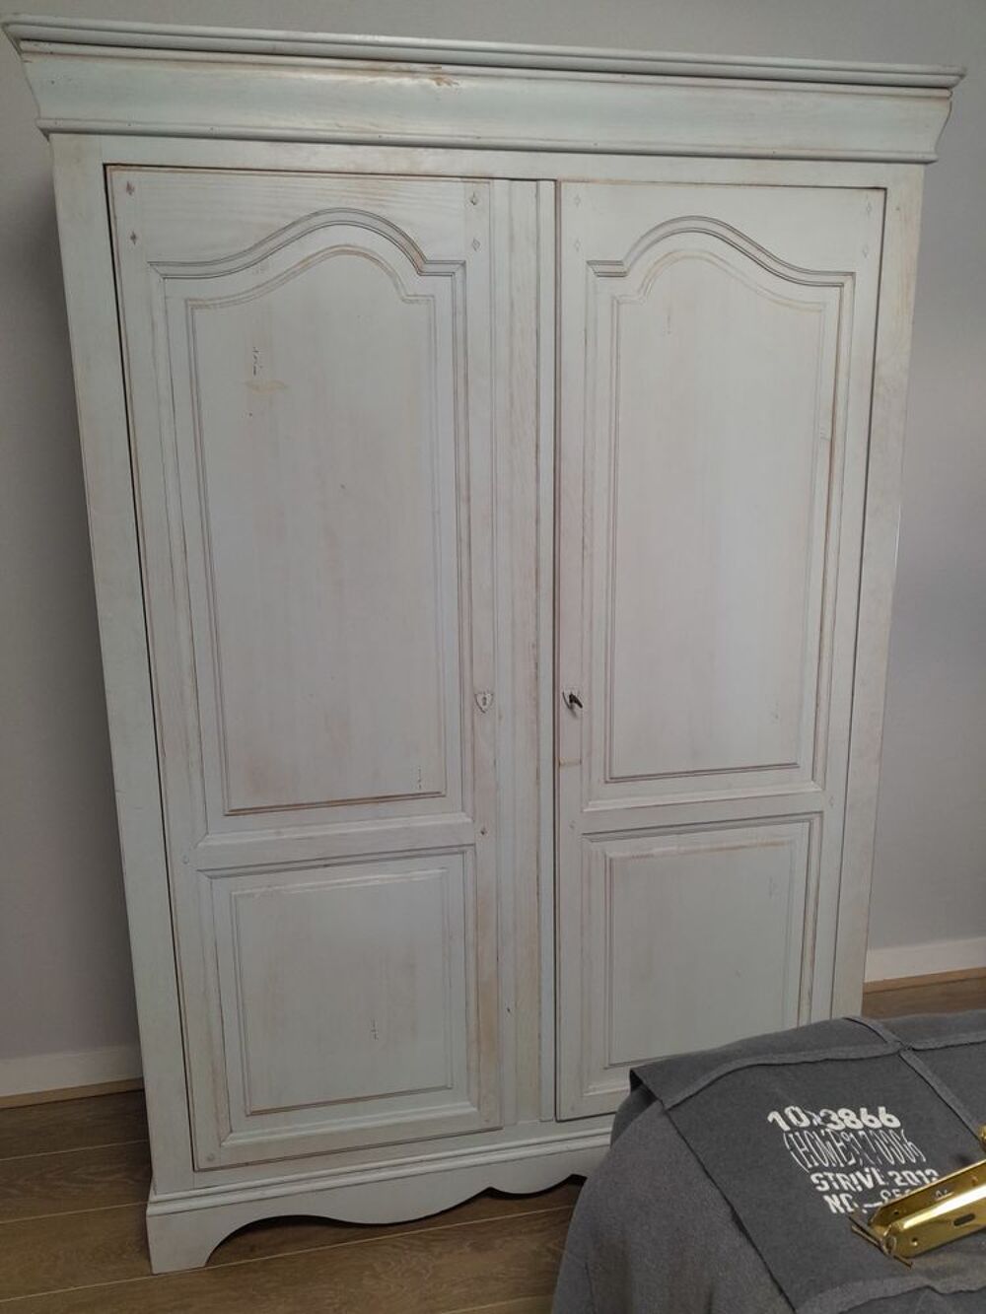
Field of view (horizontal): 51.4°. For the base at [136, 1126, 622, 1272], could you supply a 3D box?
[{"bbox_3d":[0.020,0.932,2.221,1.398,0.160,0.555,-3,13,-11],"label":"base"}]

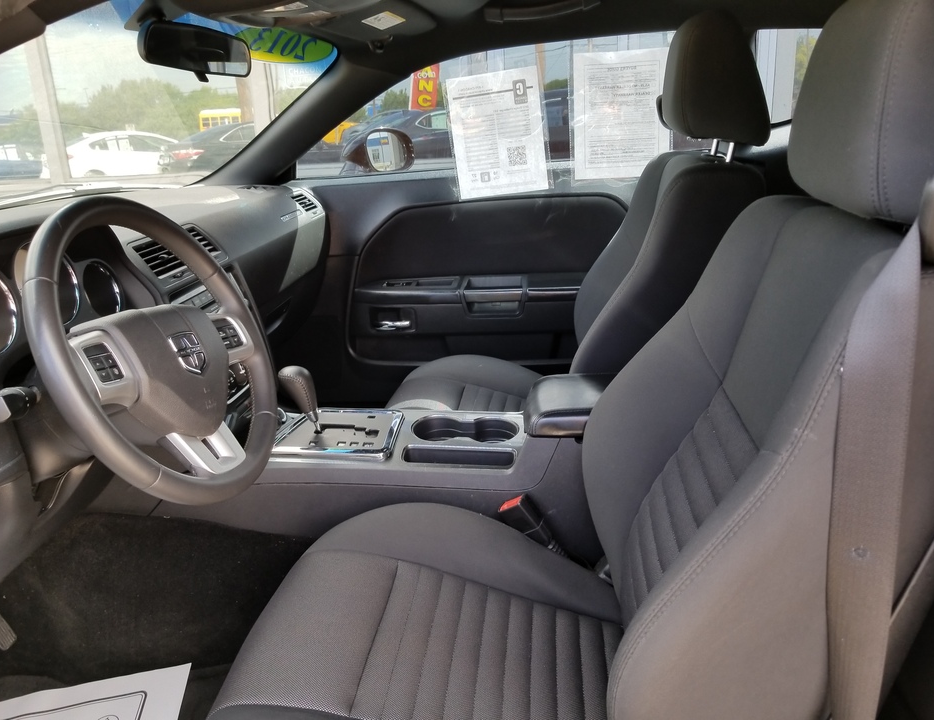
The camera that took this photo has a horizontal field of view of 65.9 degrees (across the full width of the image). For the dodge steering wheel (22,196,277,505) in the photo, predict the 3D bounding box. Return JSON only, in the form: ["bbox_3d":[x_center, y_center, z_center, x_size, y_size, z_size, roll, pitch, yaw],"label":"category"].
[{"bbox_3d":[-0.369,-0.005,0.860,0.115,0.383,0.383,-23,12,14],"label":"dodge steering wheel"}]

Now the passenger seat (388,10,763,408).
[{"bbox_3d":[0.200,-0.186,1.507,0.830,0.960,0.550,0,17,8],"label":"passenger seat"}]

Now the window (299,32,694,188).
[{"bbox_3d":[0.070,-0.583,1.723,1.070,0.330,0.070,0,29,8],"label":"window"}]

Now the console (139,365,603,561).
[{"bbox_3d":[-0.048,0.153,1.260,0.920,0.320,0.290,0,17,8],"label":"console"}]

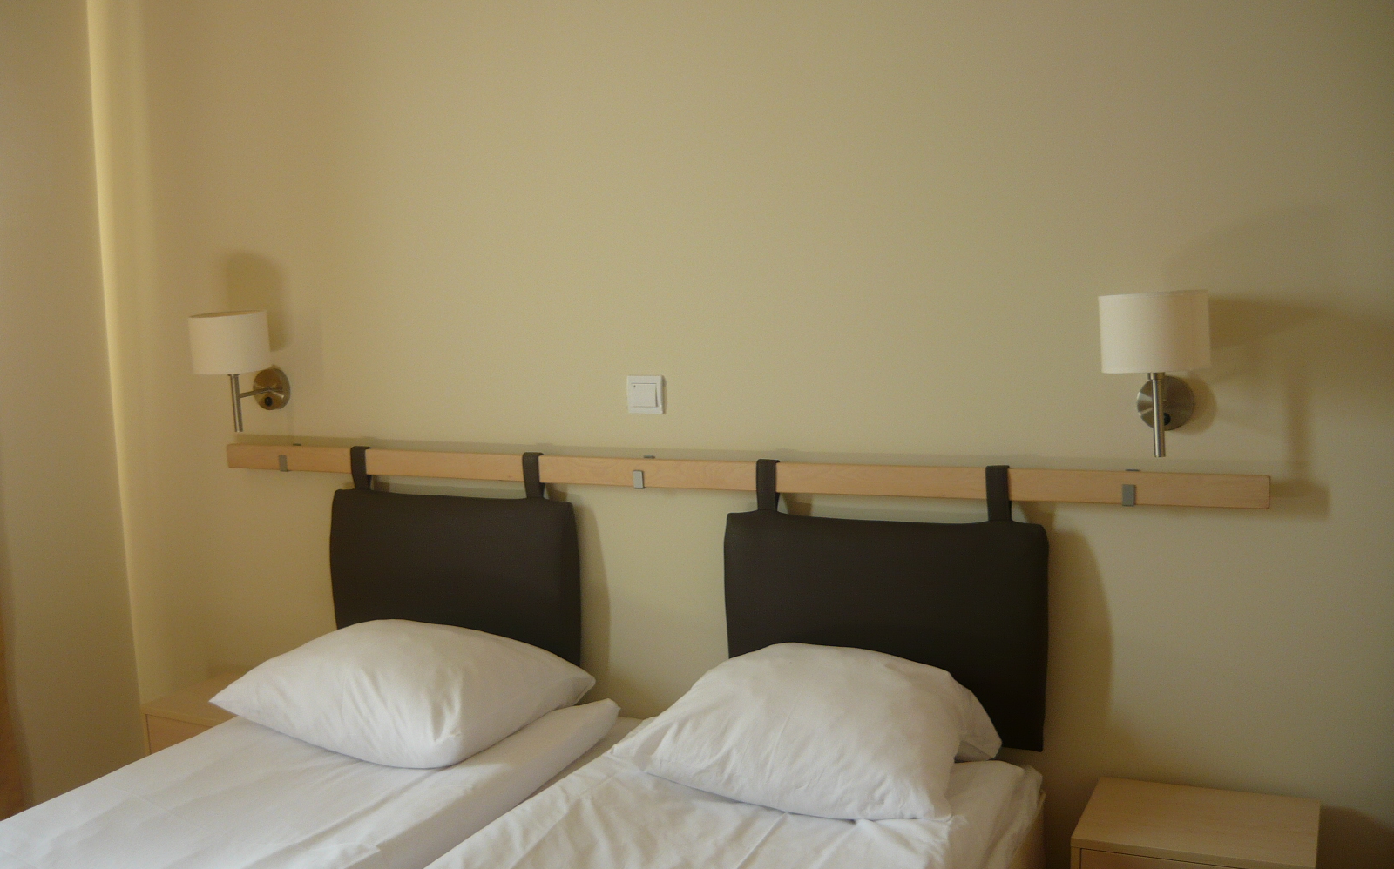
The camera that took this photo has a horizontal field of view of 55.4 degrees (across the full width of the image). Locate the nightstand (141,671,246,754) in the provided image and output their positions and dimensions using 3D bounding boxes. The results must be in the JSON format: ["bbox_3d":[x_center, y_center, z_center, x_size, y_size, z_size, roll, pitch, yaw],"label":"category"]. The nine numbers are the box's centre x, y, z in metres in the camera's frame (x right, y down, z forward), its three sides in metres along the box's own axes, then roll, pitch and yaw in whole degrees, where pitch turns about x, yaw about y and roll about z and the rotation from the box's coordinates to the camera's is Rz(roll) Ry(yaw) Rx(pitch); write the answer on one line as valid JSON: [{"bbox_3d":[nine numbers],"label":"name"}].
[{"bbox_3d":[-1.078,0.869,3.242,0.400,0.480,0.300,1,7,27],"label":"nightstand"}]

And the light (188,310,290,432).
[{"bbox_3d":[-1.114,-0.147,3.212,0.190,0.285,0.220,1,7,27],"label":"light"}]

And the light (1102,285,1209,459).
[{"bbox_3d":[0.777,-0.100,2.255,0.190,0.282,0.220,1,7,27],"label":"light"}]

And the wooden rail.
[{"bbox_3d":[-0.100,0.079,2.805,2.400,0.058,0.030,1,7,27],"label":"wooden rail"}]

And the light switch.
[{"bbox_3d":[-0.108,-0.083,2.820,0.082,0.082,0.012,1,7,27],"label":"light switch"}]

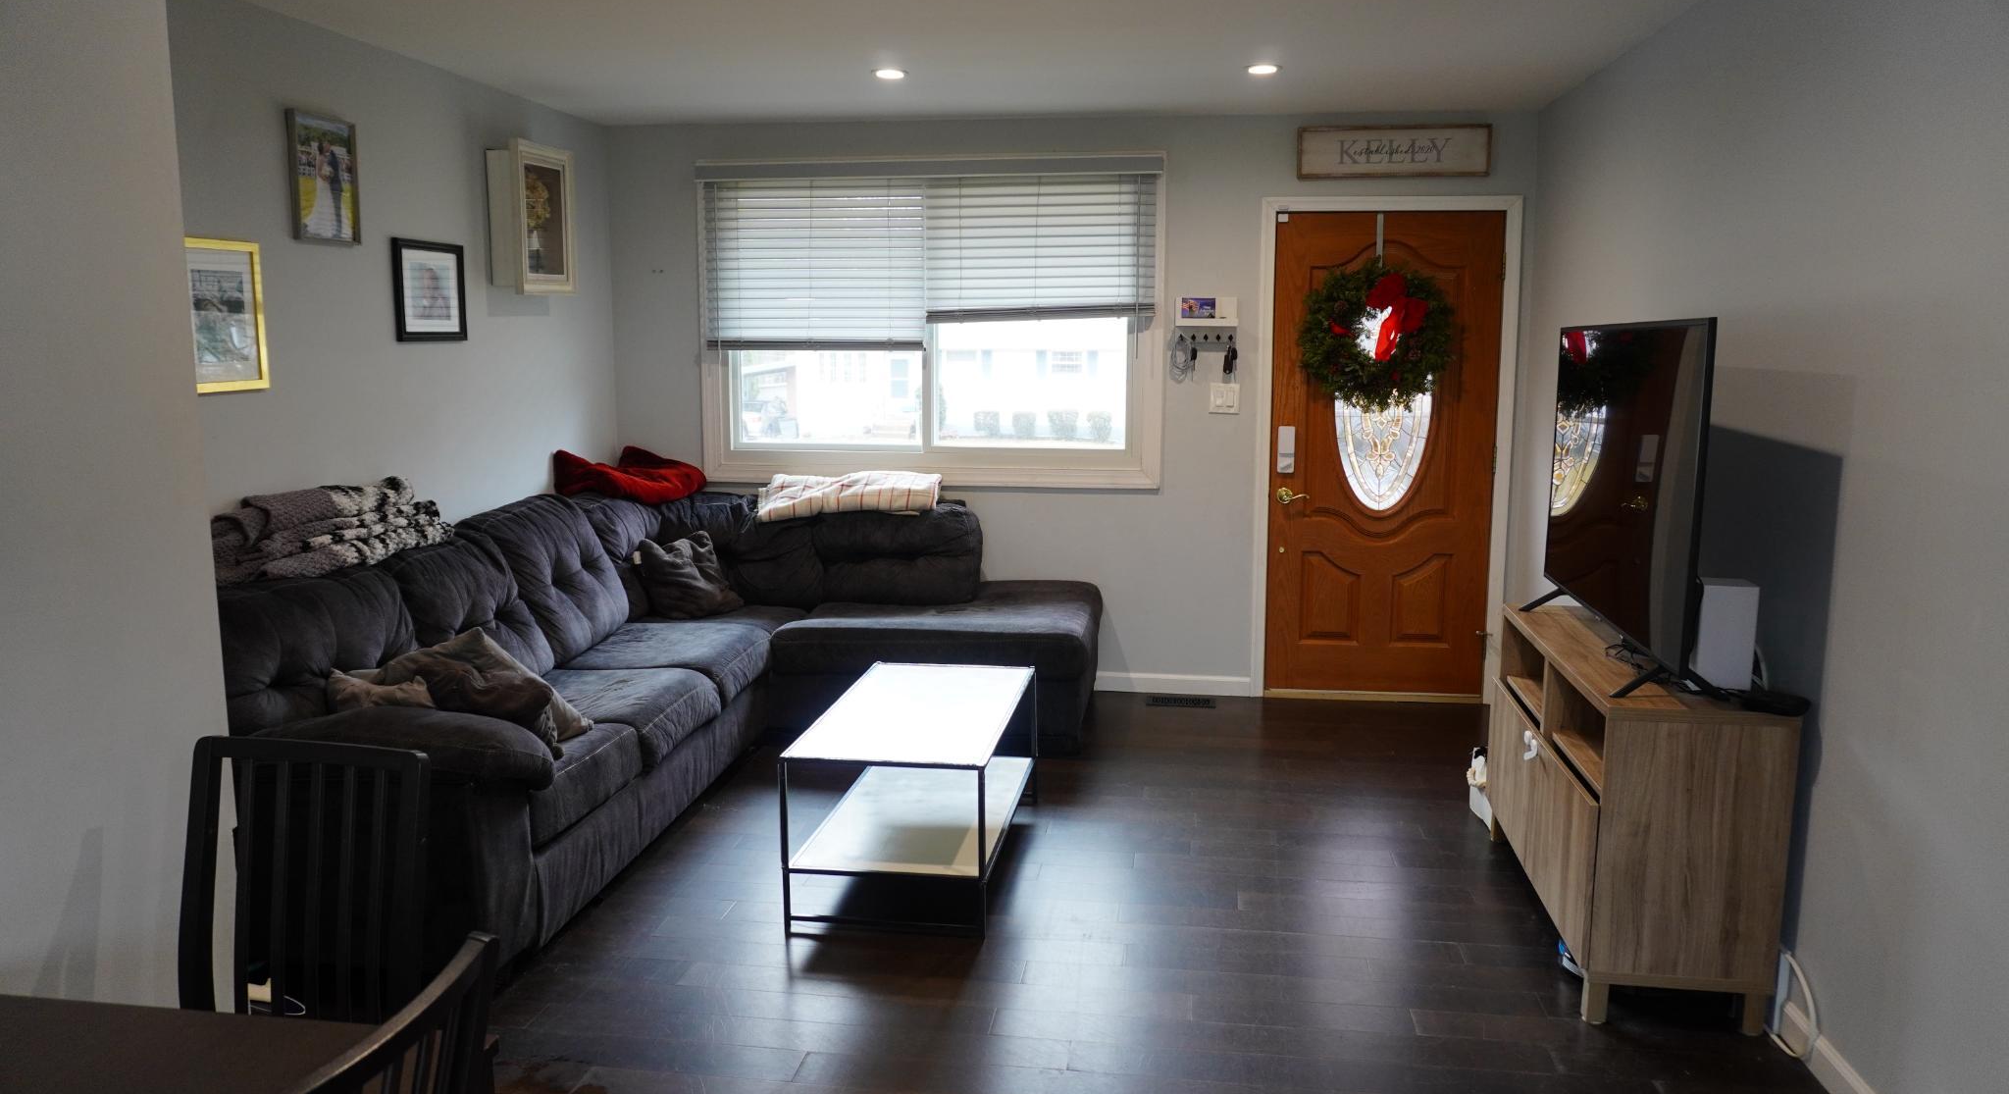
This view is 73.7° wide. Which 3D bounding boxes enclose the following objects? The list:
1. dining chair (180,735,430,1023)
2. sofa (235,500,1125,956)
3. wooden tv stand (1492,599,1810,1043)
[{"bbox_3d":[-1.085,0.803,1.844,0.427,0.939,0.507,1,9,8],"label":"dining chair"},{"bbox_3d":[-0.856,0.360,4.590,2.270,0.943,2.880,2,9,9],"label":"sofa"},{"bbox_3d":[1.617,0.638,3.553,0.420,0.740,1.200,1,9,10],"label":"wooden tv stand"}]

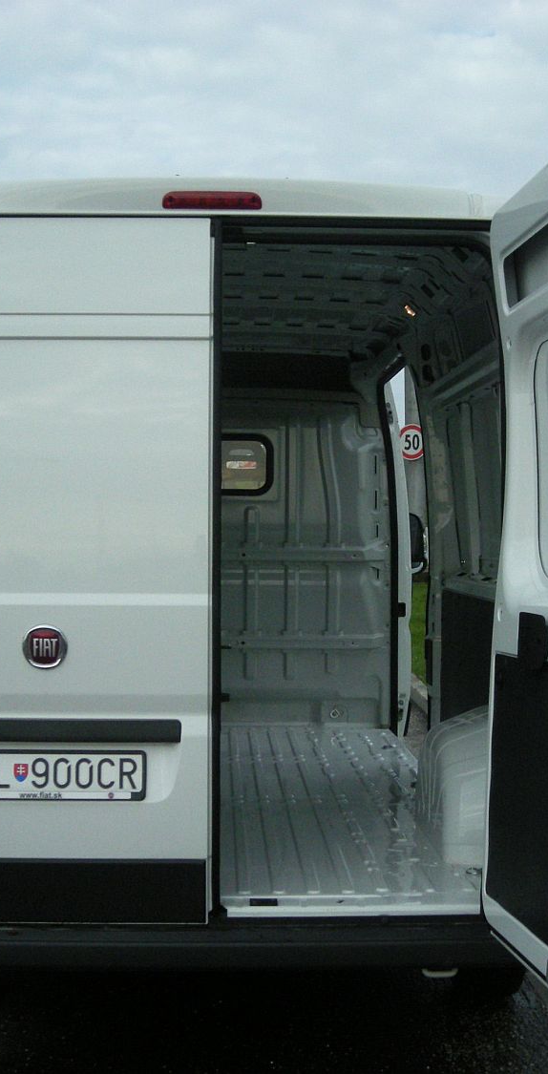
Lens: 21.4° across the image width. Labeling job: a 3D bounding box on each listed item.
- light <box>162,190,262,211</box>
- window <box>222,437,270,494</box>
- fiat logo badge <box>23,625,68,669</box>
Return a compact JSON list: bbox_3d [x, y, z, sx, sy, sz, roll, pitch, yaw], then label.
[{"bbox_3d":[-0.167,-0.912,3.920,0.265,0.056,0.060,0,1,-2],"label":"light"},{"bbox_3d":[-0.274,-0.340,6.880,0.530,0.290,0.035,0,1,-2],"label":"window"},{"bbox_3d":[-0.610,0.294,3.865,0.120,0.120,0.018,0,1,-2],"label":"fiat logo badge"}]

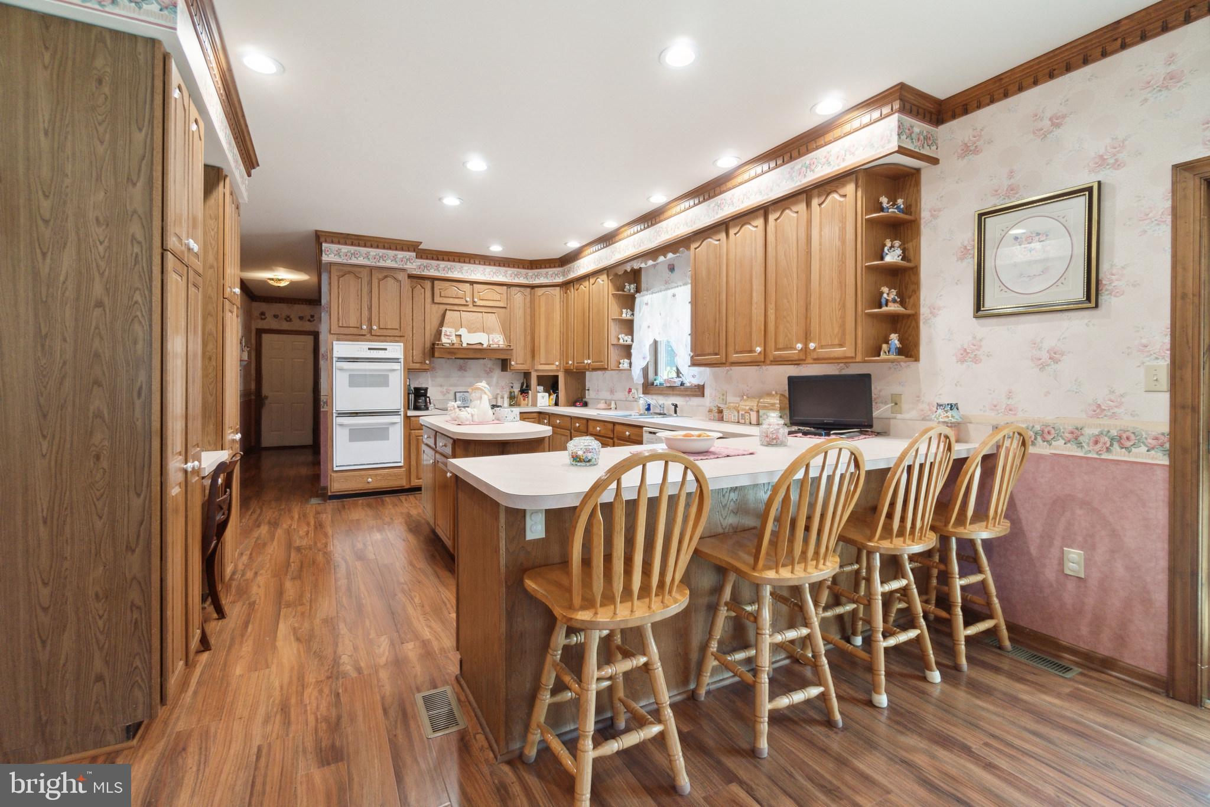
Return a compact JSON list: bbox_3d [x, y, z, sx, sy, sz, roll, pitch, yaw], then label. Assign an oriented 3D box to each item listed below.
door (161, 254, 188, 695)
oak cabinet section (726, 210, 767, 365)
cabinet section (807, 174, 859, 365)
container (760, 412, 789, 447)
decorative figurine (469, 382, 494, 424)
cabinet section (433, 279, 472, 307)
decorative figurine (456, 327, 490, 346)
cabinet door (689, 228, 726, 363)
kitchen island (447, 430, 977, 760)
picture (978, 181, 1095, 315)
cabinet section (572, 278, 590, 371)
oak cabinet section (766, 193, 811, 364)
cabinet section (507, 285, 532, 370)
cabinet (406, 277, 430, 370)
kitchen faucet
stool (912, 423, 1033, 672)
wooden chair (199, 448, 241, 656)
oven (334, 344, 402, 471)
[{"bbox_3d":[-1.644,0.266,1.929,0.027,1.615,0.315,-1,2,-30],"label":"door"},{"bbox_3d":[1.017,-0.810,3.579,0.027,1.032,0.340,-1,2,-30],"label":"oak cabinet section"},{"bbox_3d":[1.287,-0.749,2.857,0.022,1.000,0.315,-1,2,-29],"label":"cabinet section"},{"bbox_3d":[0.831,0.126,2.498,0.135,0.147,0.135,-1,2,-29],"label":"container"},{"bbox_3d":[-1.001,-0.019,4.123,0.180,0.330,0.165,-1,2,-41],"label":"decorative figurine"},{"bbox_3d":[-1.927,-1.355,6.277,0.450,0.280,0.310,-1,2,-30],"label":"cabinet section"},{"bbox_3d":[-1.541,-0.758,5.853,0.375,0.210,0.030,-1,2,-29],"label":"decorative figurine"},{"bbox_3d":[0.818,-0.828,3.931,0.027,1.030,0.386,-1,2,-30],"label":"cabinet door"},{"bbox_3d":[0.625,0.683,2.358,2.483,0.914,0.850,-1,2,-30],"label":"kitchen island"},{"bbox_3d":[1.964,-0.682,2.319,0.030,0.530,0.465,-1,2,-29],"label":"picture"},{"bbox_3d":[-0.154,-0.926,6.031,0.310,1.070,0.410,-1,2,-30],"label":"cabinet section"},{"bbox_3d":[1.194,-0.794,3.267,0.027,1.035,0.305,-1,2,-30],"label":"oak cabinet section"},{"bbox_3d":[-1.166,-0.970,6.710,0.320,1.070,0.310,-1,2,-30],"label":"cabinet section"},{"bbox_3d":[-2.173,-0.904,5.779,0.300,1.045,0.340,-1,2,-29],"label":"cabinet"},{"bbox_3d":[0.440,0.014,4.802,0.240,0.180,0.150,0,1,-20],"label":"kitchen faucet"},{"bbox_3d":[1.622,0.608,2.347,0.440,1.030,0.470,-1,2,-21],"label":"stool"},{"bbox_3d":[-2.100,0.720,2.440,0.520,0.880,0.460,-1,2,-29],"label":"wooden chair"},{"bbox_3d":[-2.575,0.011,5.462,0.658,1.305,0.580,-1,2,-30],"label":"oven"}]

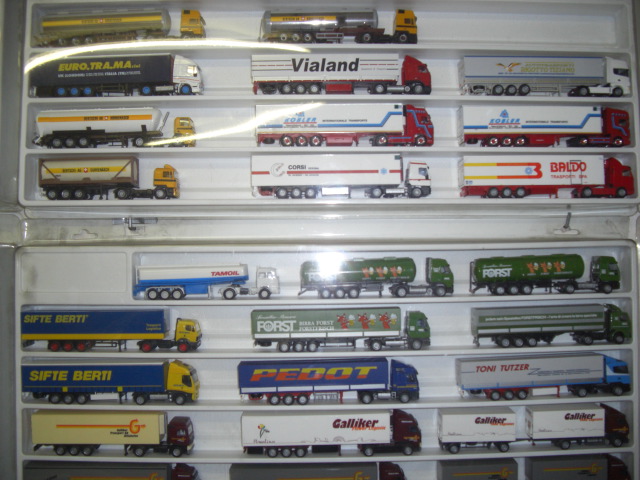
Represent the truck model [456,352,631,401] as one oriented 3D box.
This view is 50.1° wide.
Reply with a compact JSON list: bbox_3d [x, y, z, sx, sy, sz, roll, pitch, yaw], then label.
[{"bbox_3d":[0.236,0.145,0.728,0.181,0.044,0.030,-1,-3,0],"label":"truck model"}]

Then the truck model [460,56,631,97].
[{"bbox_3d":[0.244,-0.174,0.746,0.182,0.044,0.030,0,-3,-1],"label":"truck model"}]

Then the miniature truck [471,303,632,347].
[{"bbox_3d":[0.247,0.092,0.741,0.167,0.043,0.030,0,-2,0],"label":"miniature truck"}]

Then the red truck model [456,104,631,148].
[{"bbox_3d":[0.243,-0.122,0.748,0.180,0.044,0.030,0,-2,0],"label":"red truck model"}]

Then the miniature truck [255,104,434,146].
[{"bbox_3d":[0.027,-0.121,0.742,0.189,0.045,0.030,0,-3,-1],"label":"miniature truck"}]

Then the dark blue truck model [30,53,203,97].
[{"bbox_3d":[-0.218,-0.175,0.746,0.182,0.045,0.030,0,-2,0],"label":"dark blue truck model"}]

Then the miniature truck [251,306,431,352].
[{"bbox_3d":[0.022,0.095,0.730,0.188,0.043,0.030,-1,-3,0],"label":"miniature truck"}]

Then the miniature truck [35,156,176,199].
[{"bbox_3d":[-0.225,-0.065,0.742,0.147,0.045,0.029,0,-2,0],"label":"miniature truck"}]

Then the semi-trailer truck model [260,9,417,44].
[{"bbox_3d":[0.020,-0.228,0.748,0.168,0.038,0.030,0,-3,-1],"label":"semi-trailer truck model"}]

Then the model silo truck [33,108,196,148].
[{"bbox_3d":[-0.222,-0.120,0.743,0.174,0.043,0.029,0,-2,0],"label":"model silo truck"}]

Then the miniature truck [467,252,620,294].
[{"bbox_3d":[0.240,0.037,0.734,0.154,0.041,0.030,-1,-3,0],"label":"miniature truck"}]

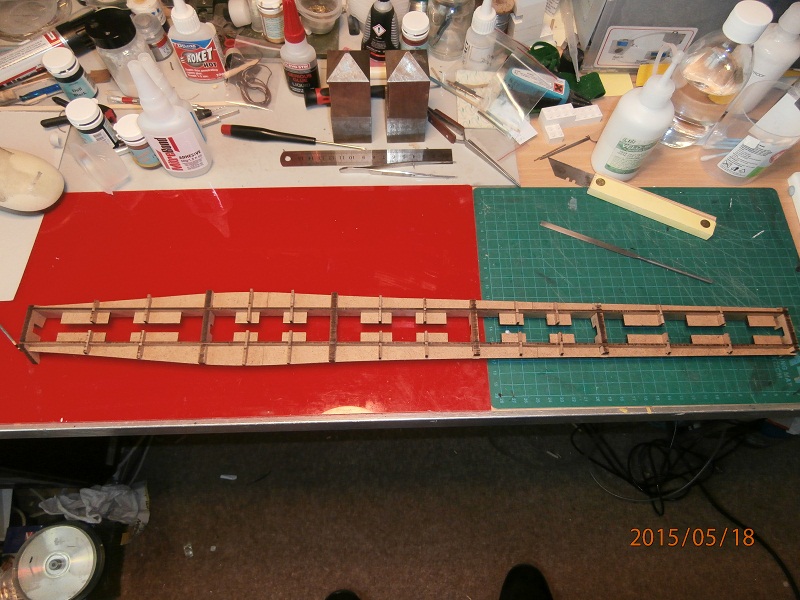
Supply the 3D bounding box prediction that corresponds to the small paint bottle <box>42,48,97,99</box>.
[{"bbox_3d":[-0.339,-0.231,0.572,0.033,0.044,0.033,0,65,-1],"label":"small paint bottle"}]

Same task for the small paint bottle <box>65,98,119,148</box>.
[{"bbox_3d":[-0.299,-0.170,0.545,0.033,0.044,0.033,5,65,1],"label":"small paint bottle"}]

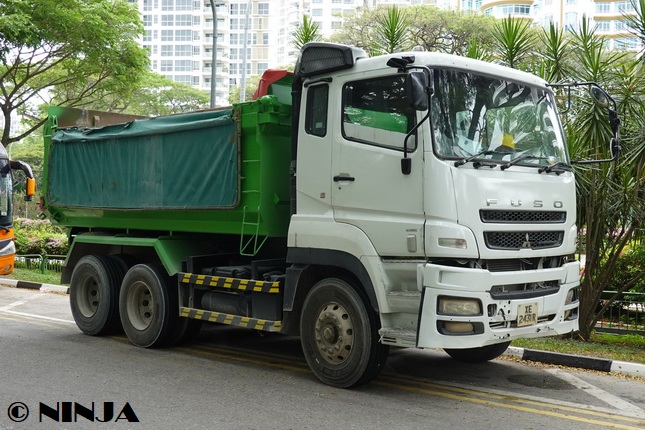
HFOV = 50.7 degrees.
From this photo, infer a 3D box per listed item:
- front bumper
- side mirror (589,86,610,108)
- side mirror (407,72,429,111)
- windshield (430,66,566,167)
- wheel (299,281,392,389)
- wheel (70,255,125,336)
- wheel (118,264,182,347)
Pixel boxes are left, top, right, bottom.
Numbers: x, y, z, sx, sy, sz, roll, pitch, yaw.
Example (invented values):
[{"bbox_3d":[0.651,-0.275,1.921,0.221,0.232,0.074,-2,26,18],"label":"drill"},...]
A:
[{"bbox_3d":[1.803,0.783,6.394,0.450,0.700,2.480,-1,-2,43],"label":"front bumper"},{"bbox_3d":[2.904,-1.234,7.150,0.070,0.260,0.260,-36,4,-7],"label":"side mirror"},{"bbox_3d":[0.769,-0.985,5.450,0.165,0.310,0.085,1,-1,-25],"label":"side mirror"},{"bbox_3d":[1.802,-0.861,6.443,0.300,0.800,2.320,-1,-2,43],"label":"windshield"},{"bbox_3d":[0.191,1.108,6.448,0.270,1.037,1.037,2,-2,-41],"label":"wheel"},{"bbox_3d":[-3.146,1.119,9.494,1.090,1.090,0.270,-1,-2,43],"label":"wheel"},{"bbox_3d":[-2.197,1.136,8.595,1.035,1.035,0.270,-1,-2,43],"label":"wheel"}]

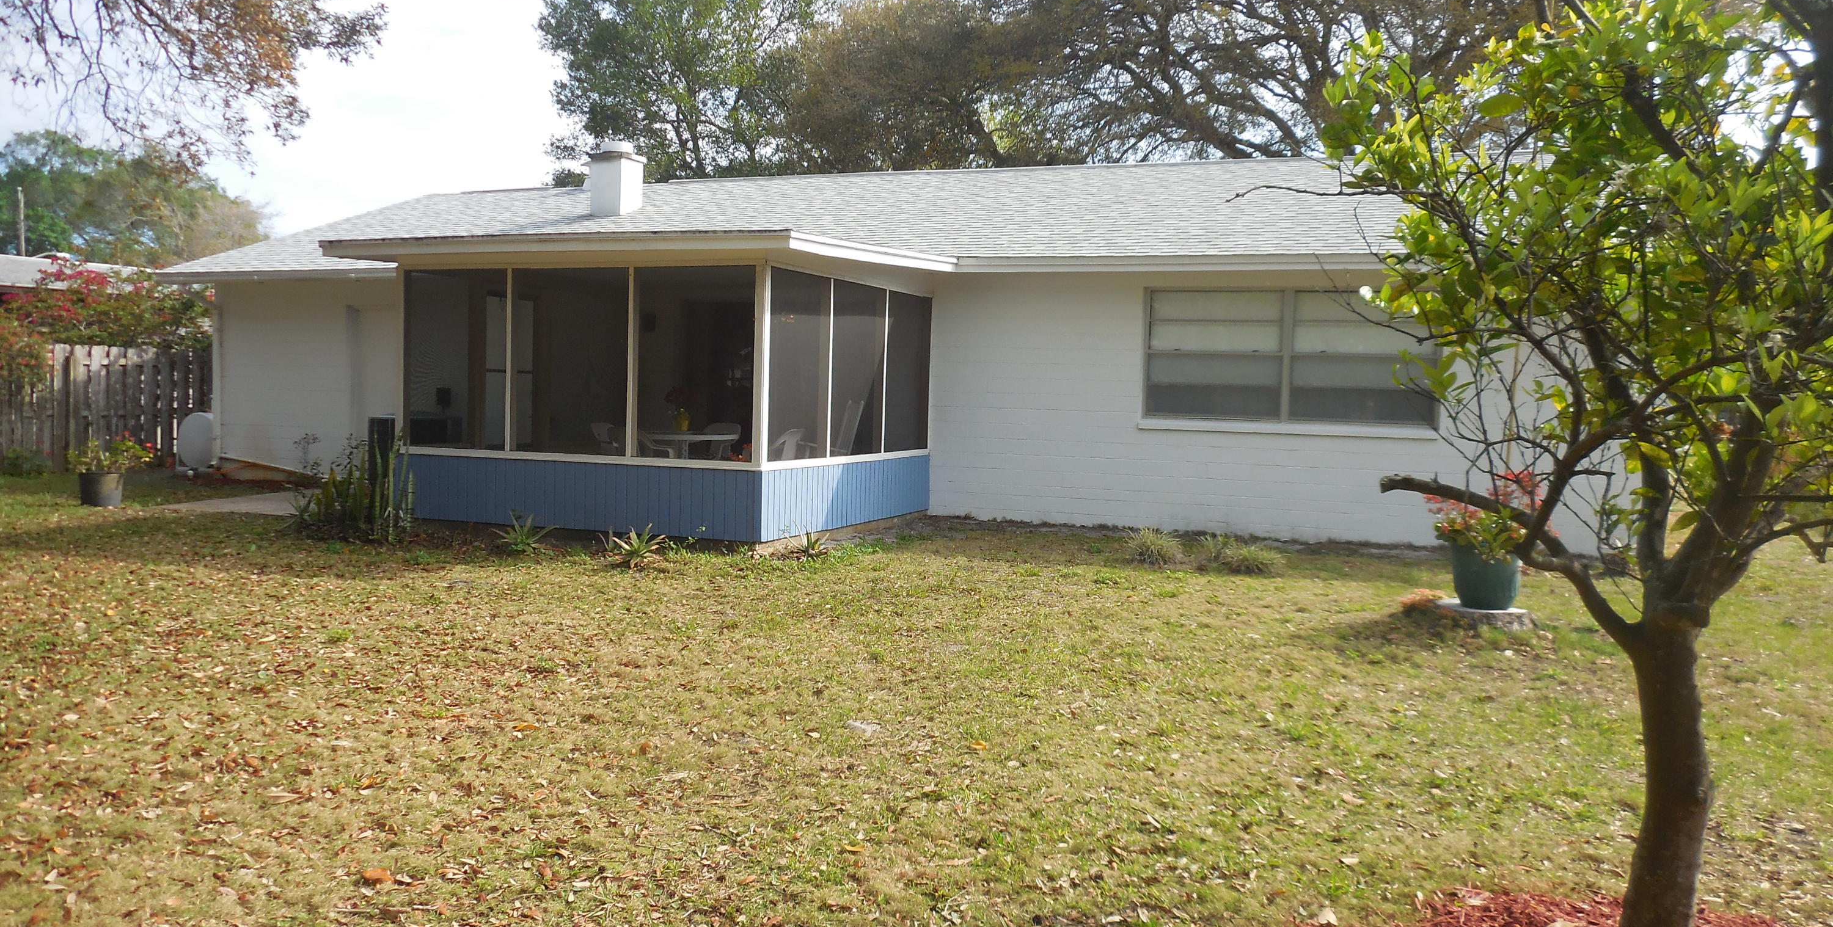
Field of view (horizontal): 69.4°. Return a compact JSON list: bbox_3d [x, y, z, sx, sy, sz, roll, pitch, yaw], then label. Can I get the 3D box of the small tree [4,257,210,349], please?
[{"bbox_3d":[-12.791,-1.636,20.852,2.300,3.225,3.700,3,4,22],"label":"small tree"}]

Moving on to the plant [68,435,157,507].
[{"bbox_3d":[-8.215,0.085,13.500,0.880,0.739,0.780,-1,4,-31],"label":"plant"}]

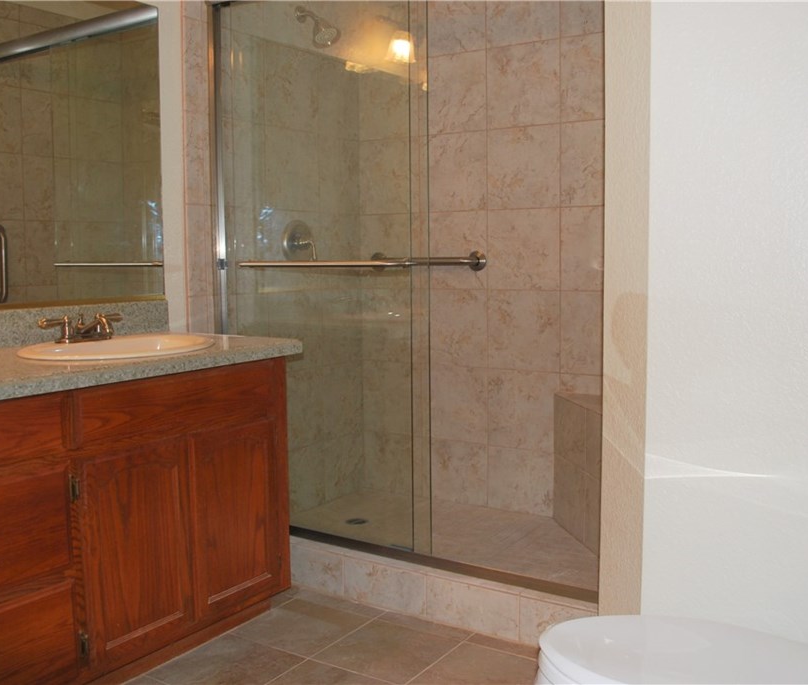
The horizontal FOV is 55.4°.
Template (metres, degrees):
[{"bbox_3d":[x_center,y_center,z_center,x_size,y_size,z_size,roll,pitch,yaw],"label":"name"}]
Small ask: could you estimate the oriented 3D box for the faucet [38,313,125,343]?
[{"bbox_3d":[-0.845,-0.039,2.076,0.140,0.083,0.240,2,6,32],"label":"faucet"}]

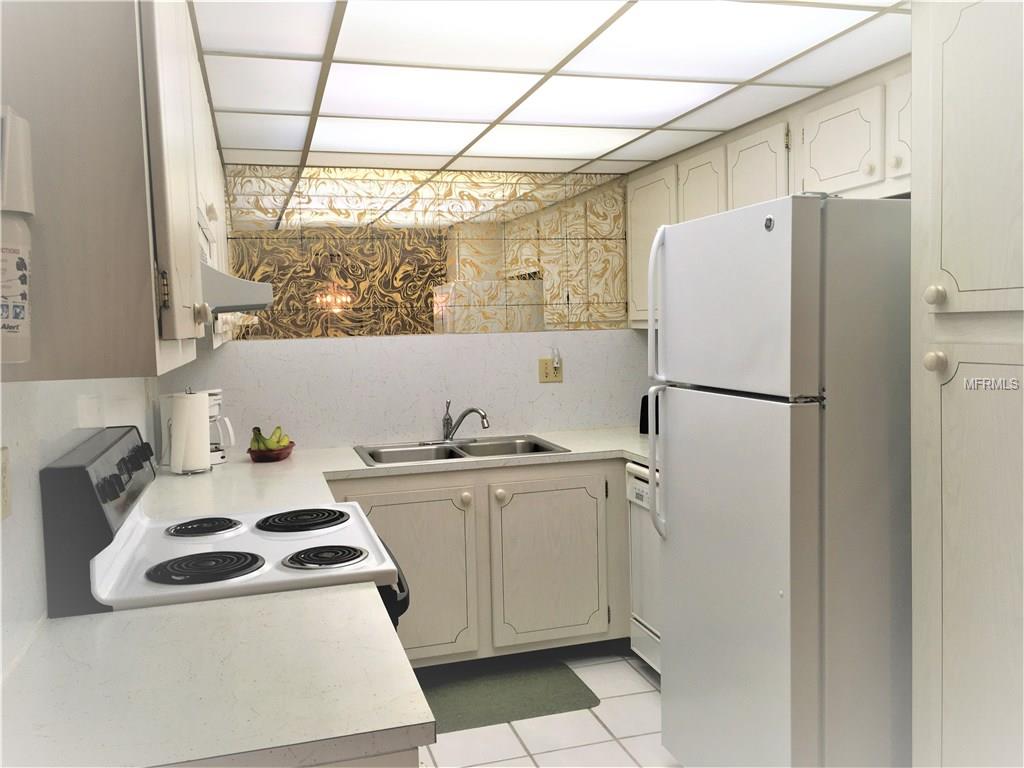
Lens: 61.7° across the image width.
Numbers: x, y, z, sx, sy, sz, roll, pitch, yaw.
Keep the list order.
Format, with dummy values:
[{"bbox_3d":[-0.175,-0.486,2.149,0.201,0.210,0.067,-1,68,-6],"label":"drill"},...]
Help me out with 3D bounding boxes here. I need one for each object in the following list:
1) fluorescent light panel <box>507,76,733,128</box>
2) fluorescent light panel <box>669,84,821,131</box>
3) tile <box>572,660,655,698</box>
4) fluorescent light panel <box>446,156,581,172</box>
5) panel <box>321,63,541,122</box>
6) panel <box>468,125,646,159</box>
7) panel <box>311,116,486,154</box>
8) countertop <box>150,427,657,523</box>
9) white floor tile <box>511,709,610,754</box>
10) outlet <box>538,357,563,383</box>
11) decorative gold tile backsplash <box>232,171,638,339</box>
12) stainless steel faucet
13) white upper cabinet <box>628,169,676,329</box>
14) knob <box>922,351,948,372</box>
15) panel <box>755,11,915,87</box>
[{"bbox_3d":[0.320,-0.922,2.775,0.591,0.025,0.572,-3,4,-16],"label":"fluorescent light panel"},{"bbox_3d":[0.759,-0.941,2.922,0.279,0.020,0.594,-3,4,-16],"label":"fluorescent light panel"},{"bbox_3d":[0.383,1.181,3.406,0.308,0.010,0.308,-3,4,-16],"label":"tile"},{"bbox_3d":[0.026,-0.982,3.815,0.601,0.020,0.314,-3,4,-16],"label":"fluorescent light panel"},{"bbox_3d":[-0.269,-0.890,2.625,0.606,0.020,0.594,-3,4,-16],"label":"panel"},{"bbox_3d":[0.155,-0.955,3.373,0.601,0.020,0.581,-3,4,-16],"label":"panel"},{"bbox_3d":[-0.439,-0.928,3.175,0.593,0.025,0.572,-3,4,-16],"label":"panel"},{"bbox_3d":[-0.125,0.316,3.288,2.381,0.036,1.335,-3,4,-16],"label":"countertop"},{"bbox_3d":[0.167,1.227,3.061,0.303,0.010,0.310,-3,4,-16],"label":"white floor tile"},{"bbox_3d":[0.187,-0.061,4.047,0.117,0.114,0.012,-3,4,-16],"label":"outlet"},{"bbox_3d":[-0.326,-0.598,3.907,1.850,0.741,0.020,-3,4,-16],"label":"decorative gold tile backsplash"},{"bbox_3d":[-0.202,0.167,3.802,0.220,0.187,0.055,1,5,31],"label":"stainless steel faucet"},{"bbox_3d":[0.771,-0.624,3.965,0.310,0.700,0.500,-3,4,-16],"label":"white upper cabinet"},{"bbox_3d":[0.886,-0.046,1.796,0.034,0.038,0.038,-3,4,-16],"label":"knob"},{"bbox_3d":[0.923,-0.909,2.330,0.271,0.025,0.572,-3,4,-16],"label":"panel"}]

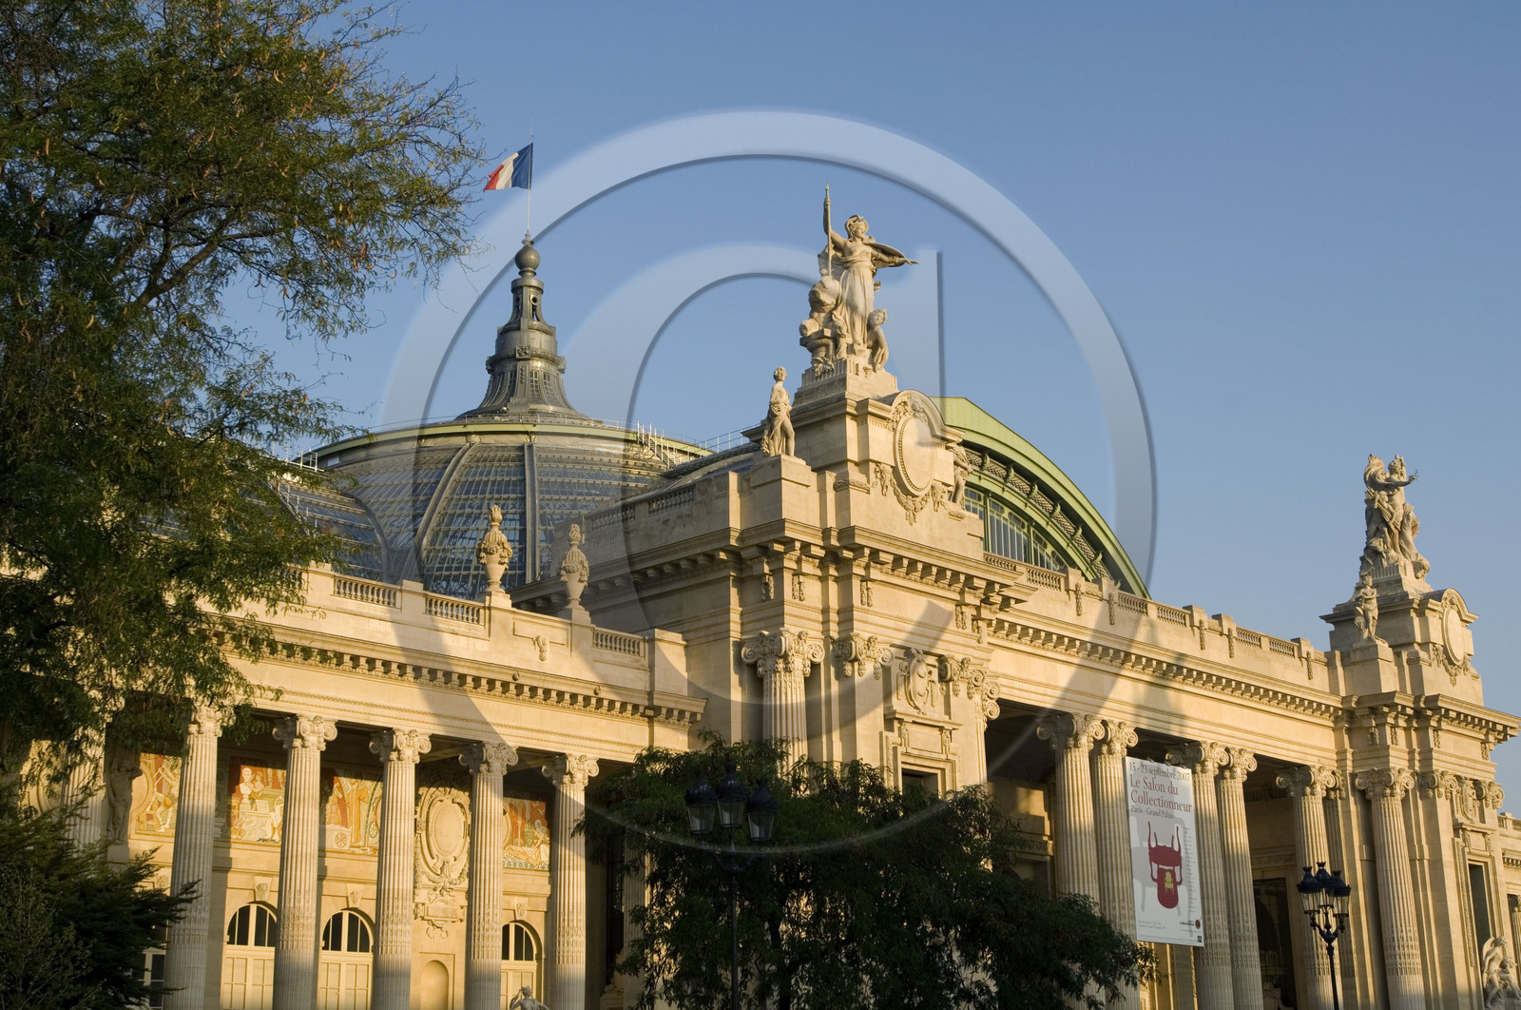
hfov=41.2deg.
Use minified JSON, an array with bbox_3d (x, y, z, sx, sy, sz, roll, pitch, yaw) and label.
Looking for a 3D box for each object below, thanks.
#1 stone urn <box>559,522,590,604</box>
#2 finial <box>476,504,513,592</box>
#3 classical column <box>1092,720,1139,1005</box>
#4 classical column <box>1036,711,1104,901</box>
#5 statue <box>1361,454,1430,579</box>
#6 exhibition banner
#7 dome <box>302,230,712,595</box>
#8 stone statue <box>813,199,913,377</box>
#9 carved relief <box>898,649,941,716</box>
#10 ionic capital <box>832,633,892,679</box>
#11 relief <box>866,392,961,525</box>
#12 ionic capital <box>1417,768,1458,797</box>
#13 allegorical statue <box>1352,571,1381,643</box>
[{"bbox_3d":[-6.959,2.291,75.921,1.150,3.100,1.150,-1,-17,0],"label":"stone urn"},{"bbox_3d":[-8.706,1.541,66.614,1.170,3.042,1.170,-1,-17,0],"label":"finial"},{"bbox_3d":[16.379,18.213,93.697,2.350,16.040,2.350,-16,-22,41],"label":"classical column"},{"bbox_3d":[14.450,17.662,91.755,2.350,16.040,2.350,-16,-22,41],"label":"classical column"},{"bbox_3d":[33.451,0.762,106.919,2.418,6.786,2.964,-16,-22,41],"label":"statue"},{"bbox_3d":[17.505,15.060,87.507,0.050,7.753,5.164,-16,-22,41],"label":"exhibition banner"},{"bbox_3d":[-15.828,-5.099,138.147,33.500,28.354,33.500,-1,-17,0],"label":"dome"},{"bbox_3d":[4.160,-9.269,85.836,3.100,7.500,4.500,-16,-22,41],"label":"stone statue"},{"bbox_3d":[6.142,6.913,79.044,0.450,2.500,2.400,-16,-22,41],"label":"carved relief"},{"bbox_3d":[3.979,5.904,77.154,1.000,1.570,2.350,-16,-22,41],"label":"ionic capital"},{"bbox_3d":[6.253,-1.863,80.728,0.750,5.300,5.100,-16,-22,41],"label":"relief"},{"bbox_3d":[33.274,13.667,99.316,1.248,1.466,2.106,-16,-22,41],"label":"ionic capital"},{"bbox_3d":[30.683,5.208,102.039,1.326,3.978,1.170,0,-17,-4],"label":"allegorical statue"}]

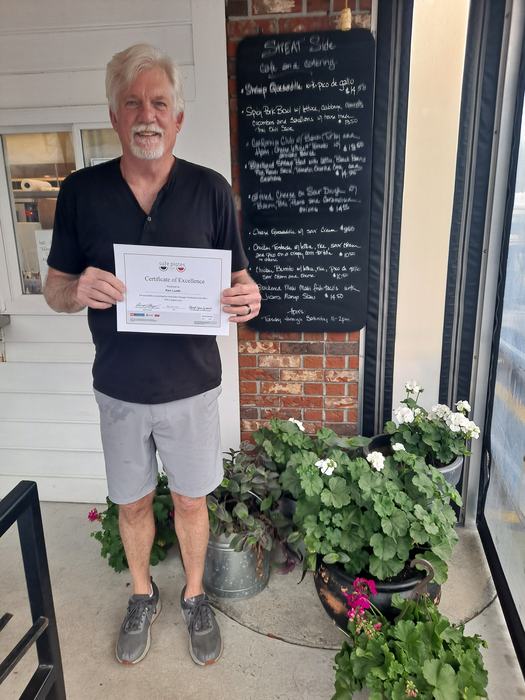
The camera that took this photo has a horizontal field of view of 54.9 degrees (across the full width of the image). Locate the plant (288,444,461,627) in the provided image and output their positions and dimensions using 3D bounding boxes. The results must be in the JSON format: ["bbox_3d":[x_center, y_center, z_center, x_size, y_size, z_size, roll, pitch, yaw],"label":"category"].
[{"bbox_3d":[0.365,0.641,1.684,0.540,0.655,0.500,1,15,7],"label":"plant"}]

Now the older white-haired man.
[{"bbox_3d":[-0.304,0.100,1.492,0.610,1.820,0.390,-1,14,-2],"label":"older white-haired man"}]

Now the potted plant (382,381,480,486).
[{"bbox_3d":[0.628,0.491,2.030,0.440,0.765,0.420,1,15,7],"label":"potted plant"}]

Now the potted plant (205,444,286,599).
[{"bbox_3d":[-0.090,0.638,1.976,0.350,0.530,0.350,1,15,7],"label":"potted plant"}]

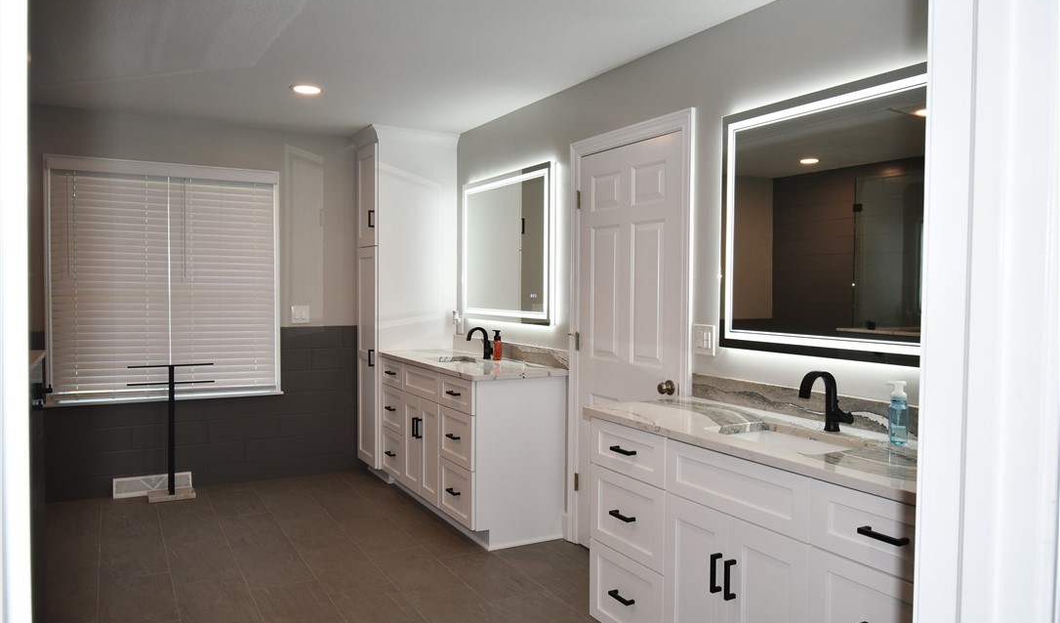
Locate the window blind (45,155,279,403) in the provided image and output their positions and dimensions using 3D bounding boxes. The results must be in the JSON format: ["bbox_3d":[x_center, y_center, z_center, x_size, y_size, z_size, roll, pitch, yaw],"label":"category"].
[{"bbox_3d":[-2.365,-0.193,4.845,1.375,1.540,0.070,-1,2,-29],"label":"window blind"}]

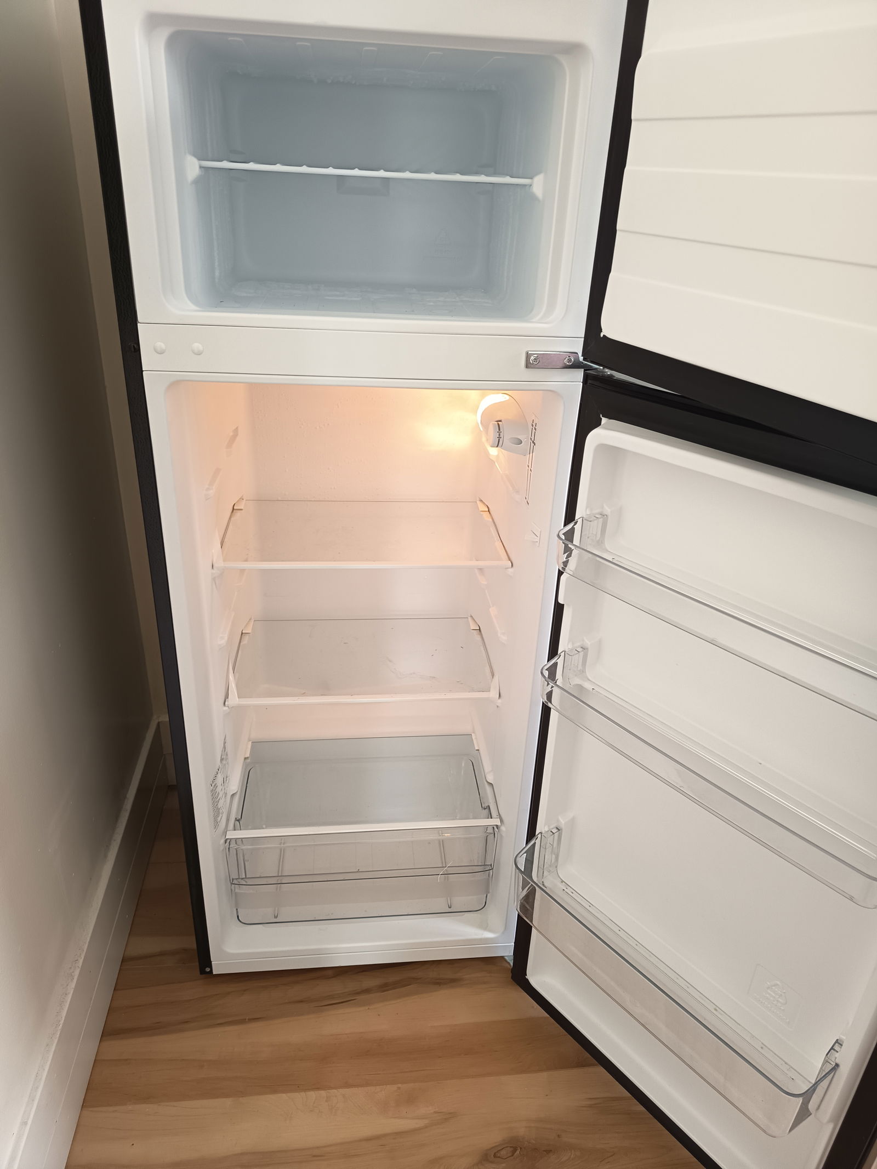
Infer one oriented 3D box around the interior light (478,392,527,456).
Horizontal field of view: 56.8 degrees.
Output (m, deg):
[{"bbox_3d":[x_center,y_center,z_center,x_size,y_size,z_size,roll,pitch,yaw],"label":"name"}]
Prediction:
[{"bbox_3d":[0.088,-0.226,1.151,0.053,0.082,0.128,0,26,-7],"label":"interior light"}]

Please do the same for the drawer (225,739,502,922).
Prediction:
[{"bbox_3d":[-0.134,0.437,1.462,0.444,0.214,0.243,0,26,-7],"label":"drawer"}]

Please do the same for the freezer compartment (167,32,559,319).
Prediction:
[{"bbox_3d":[-0.092,-0.497,1.014,0.405,0.267,0.317,0,26,-7],"label":"freezer compartment"}]

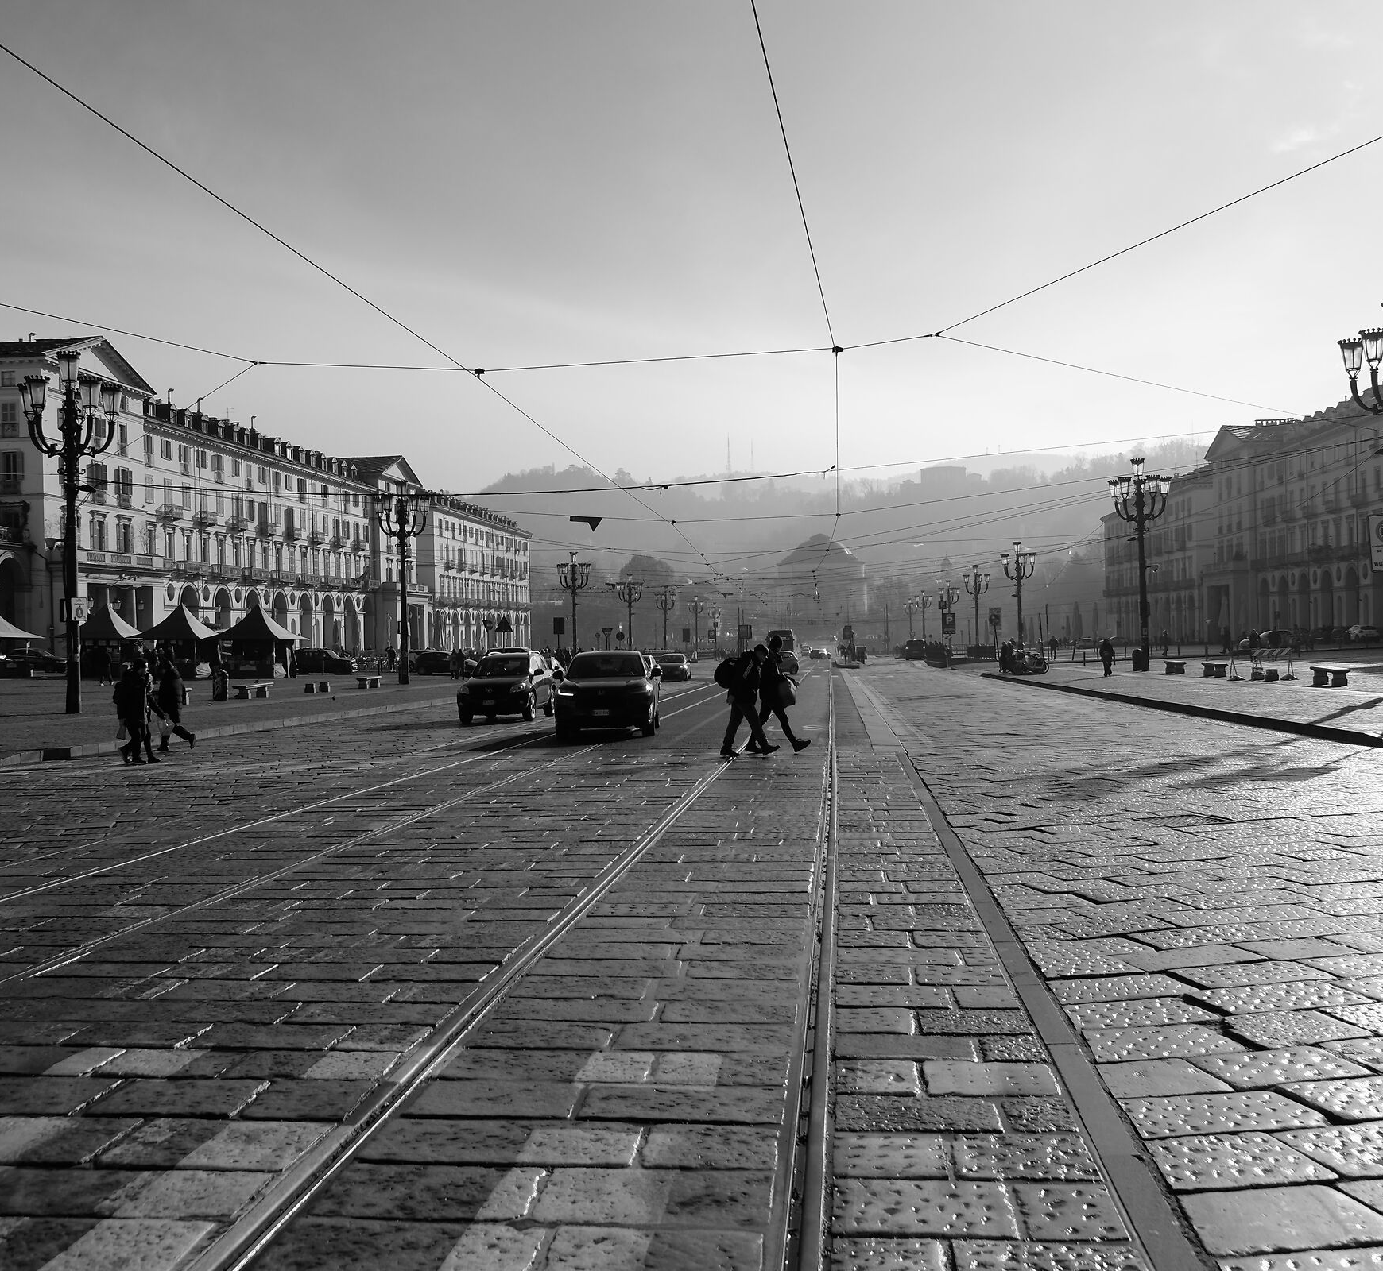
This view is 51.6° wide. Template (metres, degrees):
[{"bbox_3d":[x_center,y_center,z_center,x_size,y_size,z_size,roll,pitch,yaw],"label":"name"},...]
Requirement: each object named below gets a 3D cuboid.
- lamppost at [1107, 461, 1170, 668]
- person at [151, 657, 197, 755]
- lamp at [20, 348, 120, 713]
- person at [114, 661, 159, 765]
[{"bbox_3d":[20.911,-3.253,66.400,2.900,9.900,2.900,-1,0,6],"label":"lamppost"},{"bbox_3d":[-9.037,1.199,25.000,0.720,1.650,0.550,-1,0,3],"label":"person"},{"bbox_3d":[-16.685,-2.769,38.500,2.800,9.700,2.800,-1,0,6],"label":"lamp"},{"bbox_3d":[-8.654,1.197,22.300,0.640,1.620,0.550,-1,0,6],"label":"person"}]

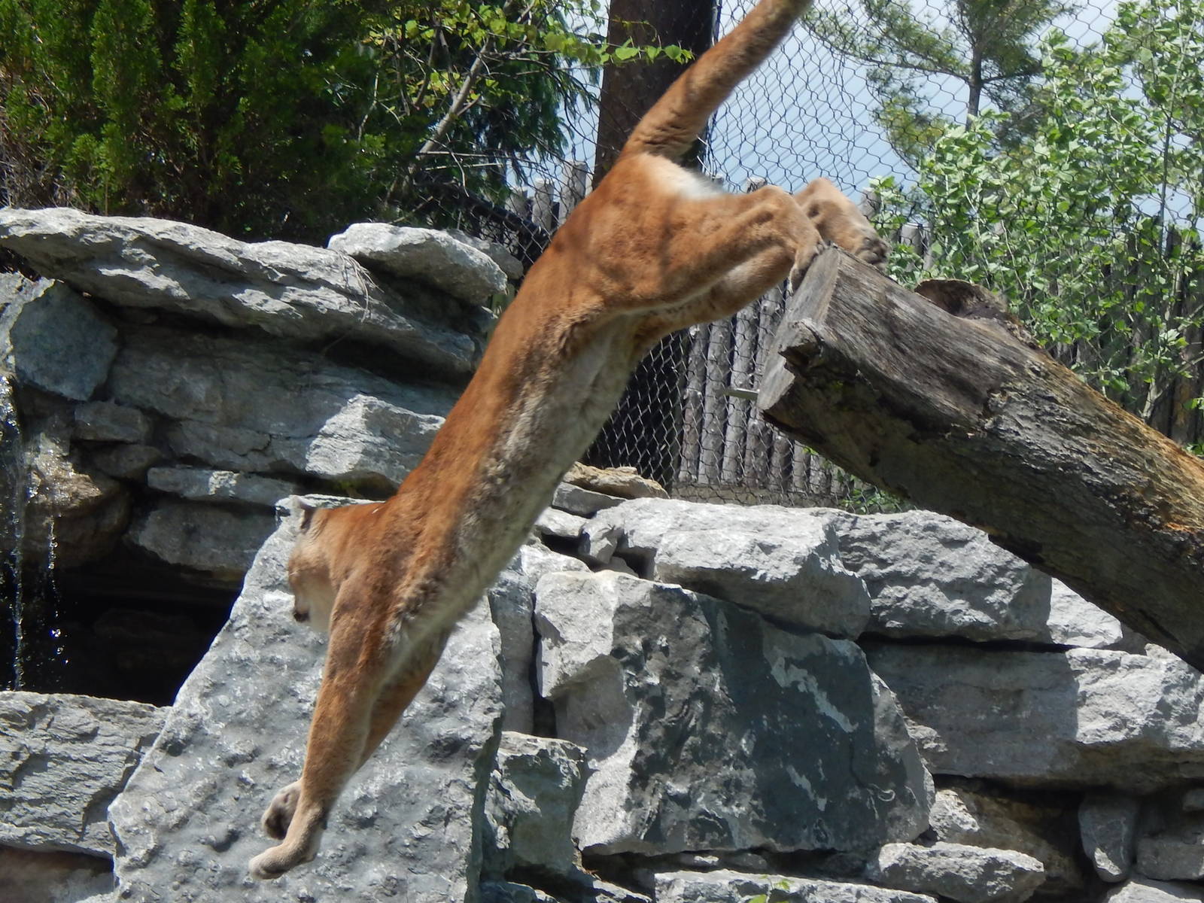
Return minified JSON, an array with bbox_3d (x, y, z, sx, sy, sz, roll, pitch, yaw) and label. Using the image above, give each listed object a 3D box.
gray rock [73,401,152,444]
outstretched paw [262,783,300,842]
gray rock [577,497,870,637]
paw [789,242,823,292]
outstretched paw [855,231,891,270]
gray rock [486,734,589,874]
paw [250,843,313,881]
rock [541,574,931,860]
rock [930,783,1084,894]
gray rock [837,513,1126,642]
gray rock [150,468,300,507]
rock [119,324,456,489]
[{"bbox_3d":[-1.155,-0.068,9.450,0.190,0.105,0.180,0,2,-5],"label":"gray rock"},{"bbox_3d":[-0.629,0.709,7.900,0.065,0.120,0.090,35,-9,-6],"label":"outstretched paw"},{"bbox_3d":[0.264,0.252,8.750,0.620,0.280,0.450,0,2,10],"label":"gray rock"},{"bbox_3d":[0.407,-0.365,7.950,0.055,0.100,0.085,28,-6,-6],"label":"paw"},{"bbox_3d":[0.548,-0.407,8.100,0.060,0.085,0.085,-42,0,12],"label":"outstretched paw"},{"bbox_3d":[-0.147,0.751,8.500,0.240,0.310,0.260,0,2,0],"label":"gray rock"},{"bbox_3d":[-0.626,0.801,7.800,0.120,0.062,0.085,-18,6,-12],"label":"paw"},{"bbox_3d":[0.282,0.563,8.600,0.820,0.590,0.420,0,2,-8],"label":"rock"},{"bbox_3d":[0.896,0.856,8.850,0.340,0.240,0.300,0,2,0],"label":"rock"},{"bbox_3d":[0.851,0.283,8.950,0.640,0.290,0.420,0,2,0],"label":"gray rock"},{"bbox_3d":[-0.887,0.085,9.400,0.360,0.100,0.260,0,2,-5],"label":"gray rock"},{"bbox_3d":[-0.744,-0.105,9.400,0.830,0.370,0.450,0,2,-10],"label":"rock"}]

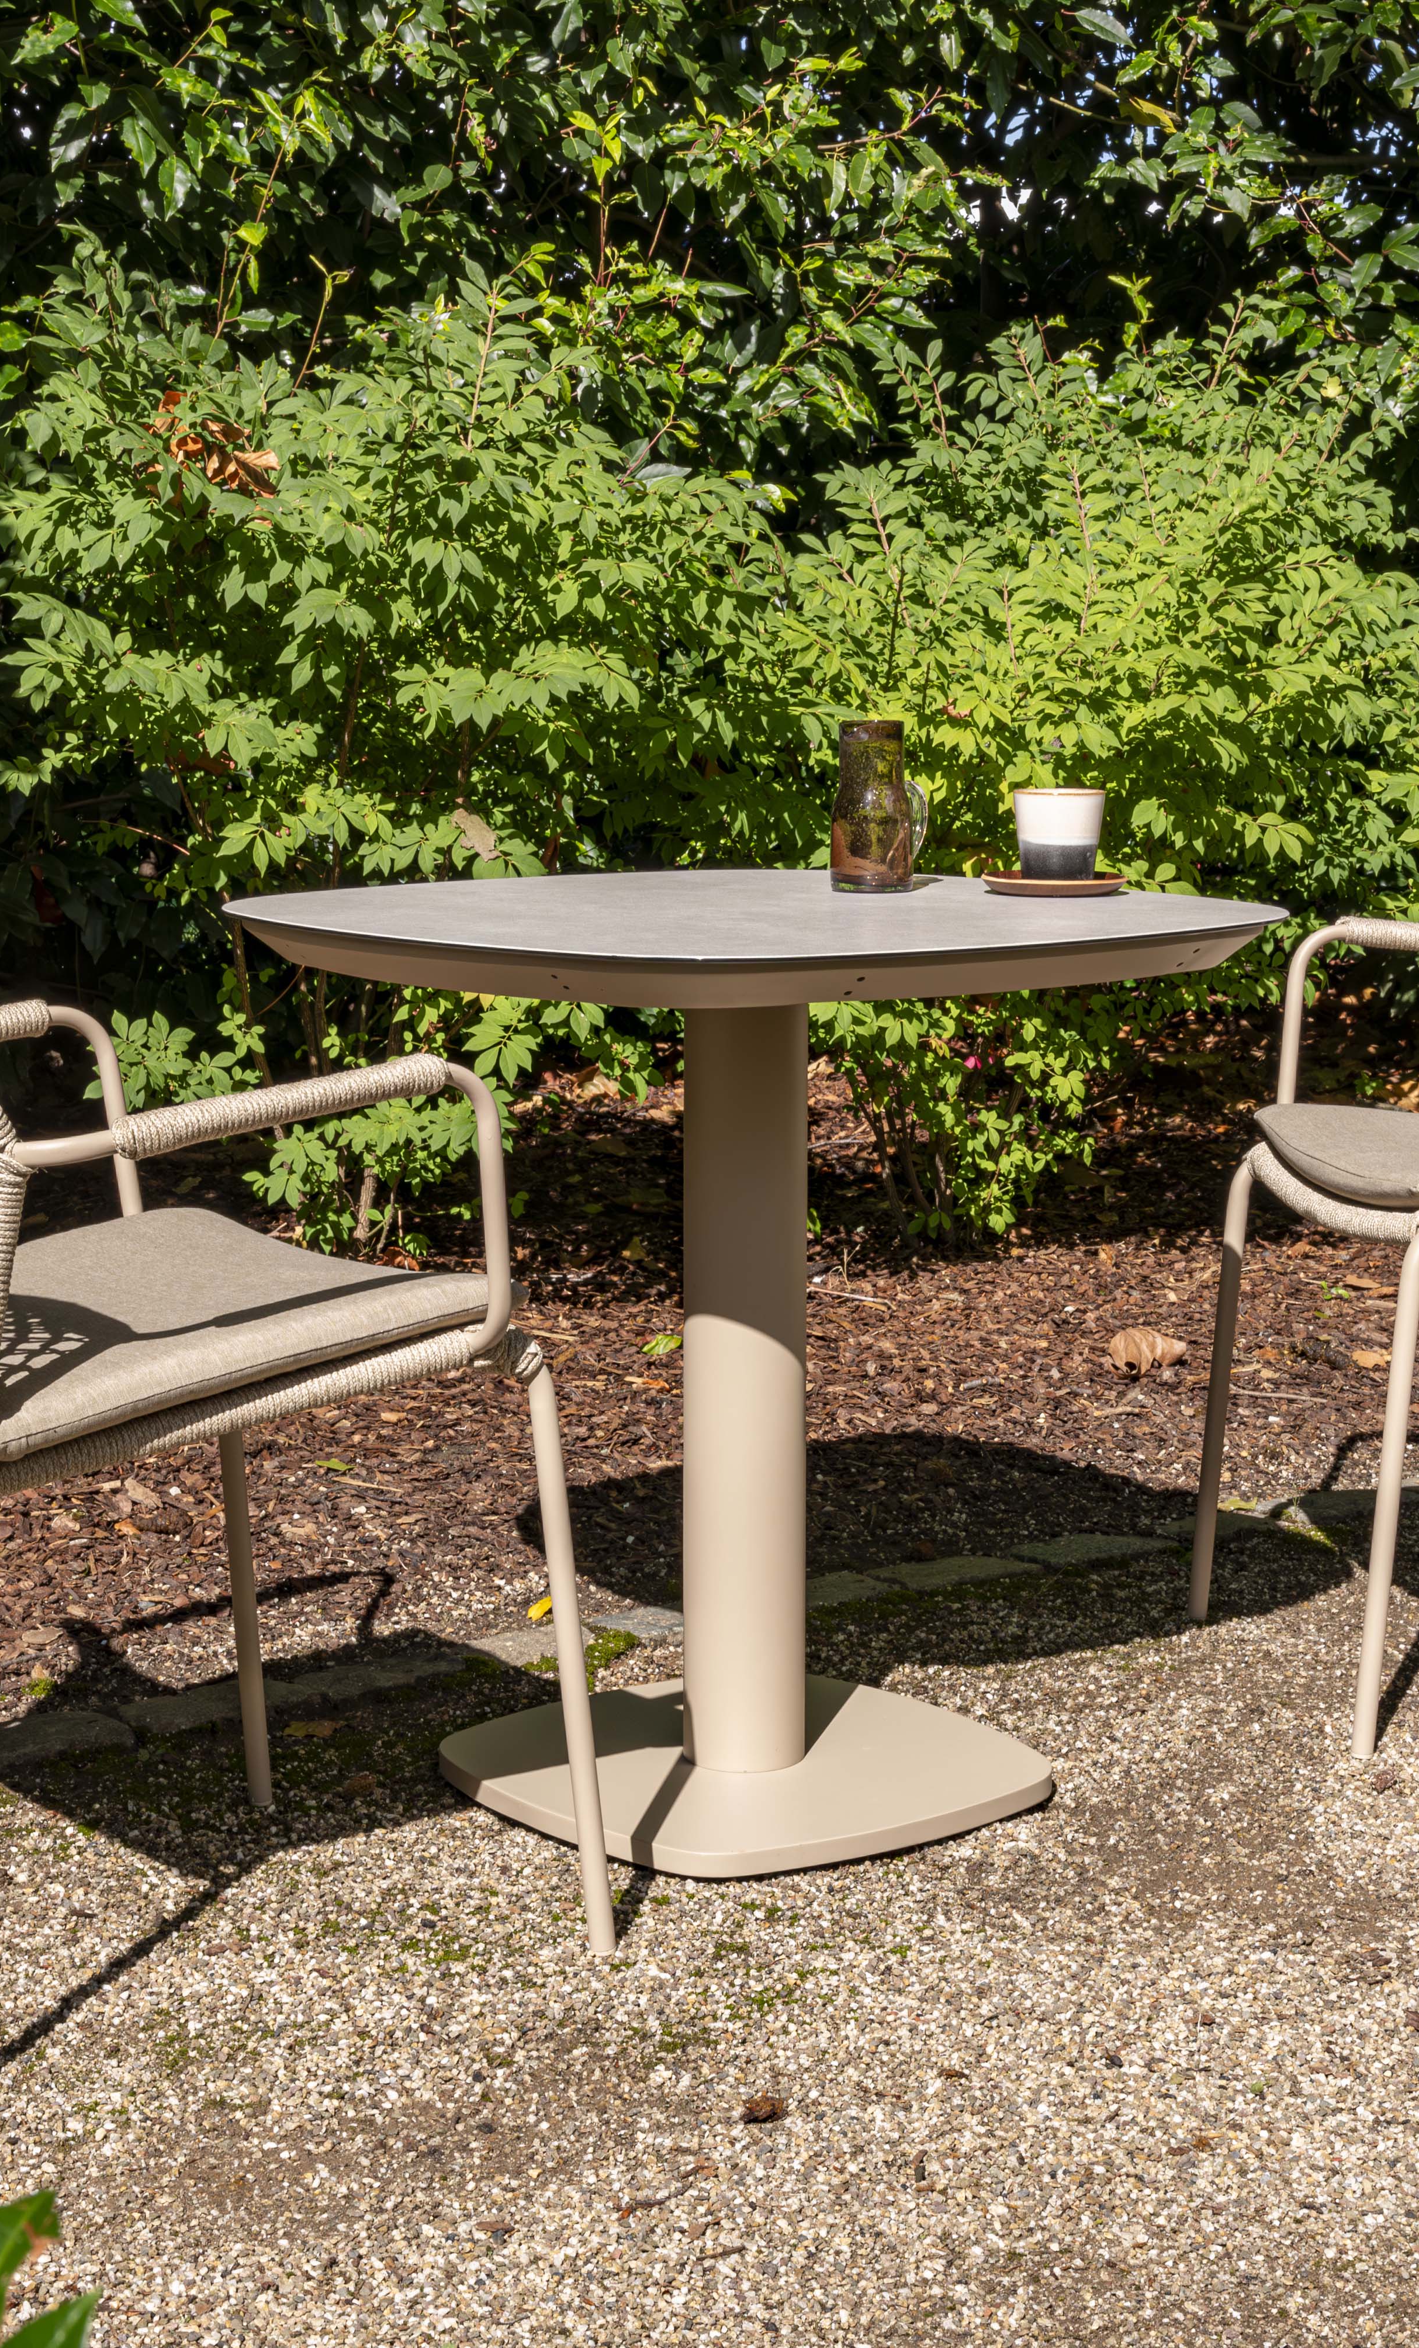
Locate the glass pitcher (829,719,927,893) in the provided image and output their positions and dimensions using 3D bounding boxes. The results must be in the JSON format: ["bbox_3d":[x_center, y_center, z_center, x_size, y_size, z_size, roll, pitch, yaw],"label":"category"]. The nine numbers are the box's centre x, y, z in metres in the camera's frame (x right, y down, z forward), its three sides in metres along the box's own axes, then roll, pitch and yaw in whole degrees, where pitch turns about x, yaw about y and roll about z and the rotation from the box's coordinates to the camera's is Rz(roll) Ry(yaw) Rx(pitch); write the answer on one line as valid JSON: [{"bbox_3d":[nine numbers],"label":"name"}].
[{"bbox_3d":[0.152,-0.328,3.482,0.088,0.148,0.073,-2,9,-15],"label":"glass pitcher"}]

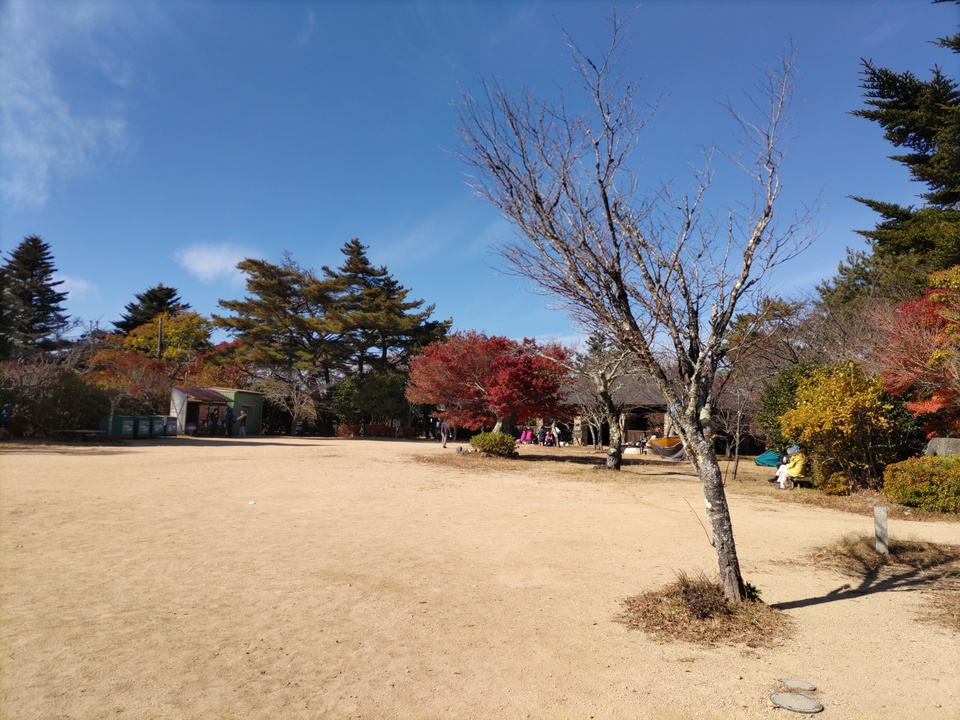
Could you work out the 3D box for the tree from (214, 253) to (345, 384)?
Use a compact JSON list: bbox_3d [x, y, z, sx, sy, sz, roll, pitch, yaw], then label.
[{"bbox_3d":[-15.293,-1.370,55.000,9.700,13.887,9.000,1,-5,0],"label":"tree"}]

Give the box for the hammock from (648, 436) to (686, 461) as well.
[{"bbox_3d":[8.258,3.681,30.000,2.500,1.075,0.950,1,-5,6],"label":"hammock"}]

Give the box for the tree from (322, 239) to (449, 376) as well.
[{"bbox_3d":[-7.470,-1.986,57.000,9.800,15.518,9.200,1,-5,0],"label":"tree"}]

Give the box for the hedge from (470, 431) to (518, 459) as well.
[{"bbox_3d":[0.623,3.878,33.300,2.150,1.239,1.800,1,-5,0],"label":"hedge"}]

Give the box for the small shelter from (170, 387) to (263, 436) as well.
[{"bbox_3d":[-18.294,3.501,49.500,2.900,3.100,6.200,-2,-6,33],"label":"small shelter"}]

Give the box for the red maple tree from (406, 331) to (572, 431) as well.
[{"bbox_3d":[0.470,1.587,35.700,7.900,6.139,7.200,1,-5,0],"label":"red maple tree"}]

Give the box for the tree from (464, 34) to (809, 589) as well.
[{"bbox_3d":[1.509,-0.598,7.000,3.400,5.726,3.200,1,-5,0],"label":"tree"}]

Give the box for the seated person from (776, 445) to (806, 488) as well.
[{"bbox_3d":[8.512,2.936,19.800,0.850,1.198,0.520,2,-5,-3],"label":"seated person"}]

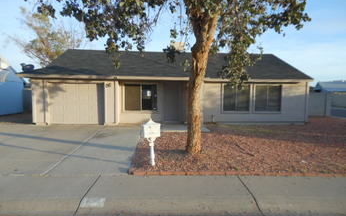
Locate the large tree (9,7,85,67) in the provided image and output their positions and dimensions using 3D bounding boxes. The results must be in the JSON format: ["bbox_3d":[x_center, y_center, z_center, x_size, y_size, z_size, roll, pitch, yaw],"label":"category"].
[{"bbox_3d":[-10.600,-3.944,21.118,6.600,8.900,6.400,0,3,-4],"label":"large tree"}]

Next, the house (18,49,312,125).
[{"bbox_3d":[-0.300,-1.637,17.337,15.000,4.400,10.000,0,3,-4],"label":"house"}]

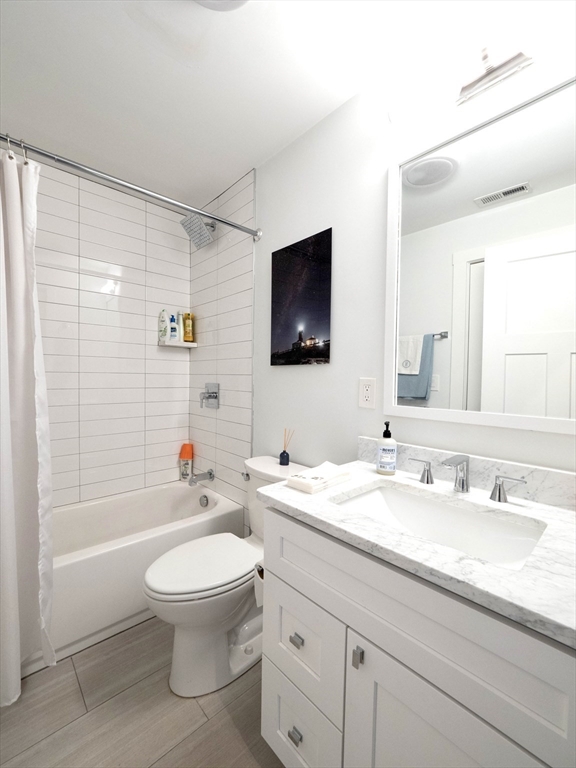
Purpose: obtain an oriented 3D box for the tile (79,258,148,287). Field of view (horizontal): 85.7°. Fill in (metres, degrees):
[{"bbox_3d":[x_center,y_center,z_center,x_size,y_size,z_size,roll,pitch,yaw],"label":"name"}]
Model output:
[{"bbox_3d":[-1.151,-0.741,2.067,0.397,0.101,0.010,-1,2,-43],"label":"tile"}]

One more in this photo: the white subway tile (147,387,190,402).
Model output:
[{"bbox_3d":[-0.895,0.080,2.337,0.333,0.101,0.012,-1,2,-43],"label":"white subway tile"}]

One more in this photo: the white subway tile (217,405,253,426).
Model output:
[{"bbox_3d":[-0.354,0.199,2.018,0.010,0.100,0.405,-1,2,-43],"label":"white subway tile"}]

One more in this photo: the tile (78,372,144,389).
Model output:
[{"bbox_3d":[-1.173,-0.021,2.108,0.401,0.101,0.010,-1,2,-43],"label":"tile"}]

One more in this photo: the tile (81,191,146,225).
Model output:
[{"bbox_3d":[-1.157,-1.165,2.078,0.401,0.101,0.010,-1,2,-43],"label":"tile"}]

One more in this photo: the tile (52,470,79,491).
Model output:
[{"bbox_3d":[-1.463,0.600,1.828,0.400,0.100,0.010,-1,2,-43],"label":"tile"}]

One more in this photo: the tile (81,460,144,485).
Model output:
[{"bbox_3d":[-1.170,0.598,2.103,0.397,0.101,0.010,-1,2,-43],"label":"tile"}]

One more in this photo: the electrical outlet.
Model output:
[{"bbox_3d":[0.327,0.039,1.279,0.008,0.120,0.074,-1,2,-43],"label":"electrical outlet"}]

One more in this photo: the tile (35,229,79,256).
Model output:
[{"bbox_3d":[-1.455,-0.848,1.797,0.405,0.102,0.010,-1,2,-43],"label":"tile"}]

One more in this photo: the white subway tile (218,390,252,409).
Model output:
[{"bbox_3d":[-0.353,0.096,2.015,0.010,0.100,0.405,-1,2,-43],"label":"white subway tile"}]

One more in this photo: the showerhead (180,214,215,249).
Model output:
[{"bbox_3d":[-0.604,-1.035,2.095,0.209,0.203,0.030,2,43,46],"label":"showerhead"}]

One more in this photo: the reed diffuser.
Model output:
[{"bbox_3d":[0.000,0.316,1.550,0.070,0.182,0.060,1,2,0],"label":"reed diffuser"}]

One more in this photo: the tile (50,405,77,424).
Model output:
[{"bbox_3d":[-1.470,0.187,1.827,0.405,0.102,0.010,-1,2,-43],"label":"tile"}]

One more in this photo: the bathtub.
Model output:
[{"bbox_3d":[-1.085,0.963,1.705,1.520,0.408,0.760,-1,2,-43],"label":"bathtub"}]

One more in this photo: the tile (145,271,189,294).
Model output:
[{"bbox_3d":[-0.886,-0.744,2.319,0.331,0.101,0.010,-1,2,-43],"label":"tile"}]

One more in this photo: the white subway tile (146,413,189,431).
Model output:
[{"bbox_3d":[-0.901,0.286,2.346,0.331,0.101,0.010,-1,2,-43],"label":"white subway tile"}]

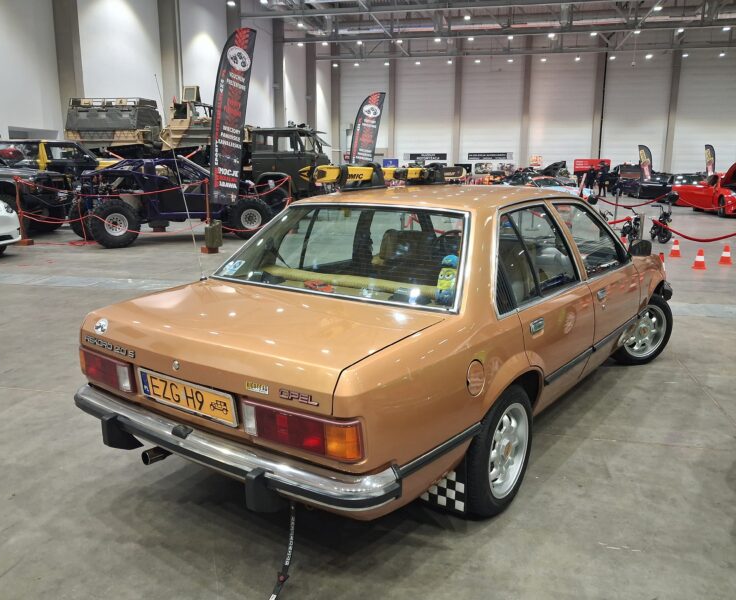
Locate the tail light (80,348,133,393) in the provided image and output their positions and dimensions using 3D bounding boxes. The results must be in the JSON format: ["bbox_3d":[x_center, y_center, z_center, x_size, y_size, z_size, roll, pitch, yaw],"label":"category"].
[{"bbox_3d":[-1.083,0.273,2.571,0.470,0.130,0.080,8,14,35],"label":"tail light"}]

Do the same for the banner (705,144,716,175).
[{"bbox_3d":[21.497,-8.085,39.155,0.650,2.950,0.080,5,13,20],"label":"banner"}]

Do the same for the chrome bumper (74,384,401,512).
[{"bbox_3d":[-0.620,0.521,2.308,1.610,0.180,0.270,9,14,35],"label":"chrome bumper"}]

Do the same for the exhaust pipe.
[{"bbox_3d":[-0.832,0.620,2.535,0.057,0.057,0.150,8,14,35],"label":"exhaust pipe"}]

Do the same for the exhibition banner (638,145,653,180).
[{"bbox_3d":[17.448,-8.103,39.155,0.750,2.950,0.080,5,13,20],"label":"exhibition banner"}]

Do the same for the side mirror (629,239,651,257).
[{"bbox_3d":[1.724,-0.328,3.947,0.150,0.108,0.080,9,14,35],"label":"side mirror"}]

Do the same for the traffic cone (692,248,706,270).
[{"bbox_3d":[5.302,-0.650,9.991,0.210,0.330,0.210,6,13,28],"label":"traffic cone"}]

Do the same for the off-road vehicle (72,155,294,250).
[{"bbox_3d":[-4.426,-2.349,14.380,4.350,1.900,2.060,-7,13,-33],"label":"off-road vehicle"}]

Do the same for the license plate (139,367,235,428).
[{"bbox_3d":[-0.658,0.344,2.246,0.527,0.120,0.022,8,21,35],"label":"license plate"}]

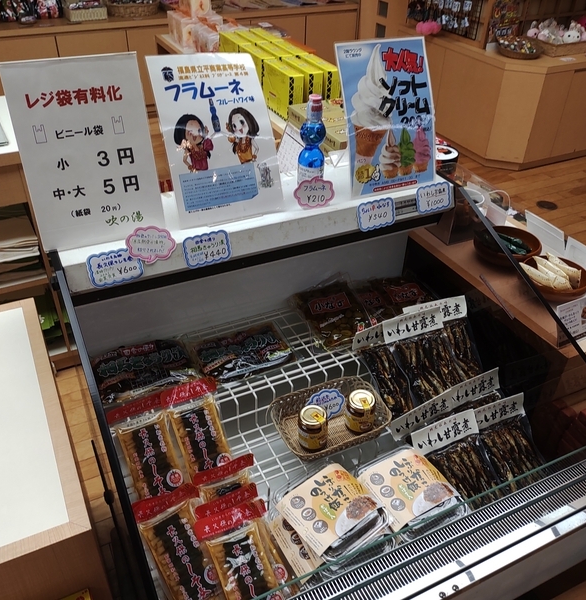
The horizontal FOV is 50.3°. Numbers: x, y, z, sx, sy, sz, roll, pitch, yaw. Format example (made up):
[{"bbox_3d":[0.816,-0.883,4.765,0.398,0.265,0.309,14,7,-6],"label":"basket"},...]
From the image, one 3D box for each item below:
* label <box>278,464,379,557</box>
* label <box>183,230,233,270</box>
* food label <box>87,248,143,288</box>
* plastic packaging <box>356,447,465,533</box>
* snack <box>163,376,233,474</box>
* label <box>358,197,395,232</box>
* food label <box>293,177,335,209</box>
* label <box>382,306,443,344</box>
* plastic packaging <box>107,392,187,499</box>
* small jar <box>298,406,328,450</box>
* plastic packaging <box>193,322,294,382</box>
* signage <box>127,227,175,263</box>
[{"bbox_3d":[0.068,0.355,1.025,0.131,0.035,0.146,-27,34,-24],"label":"label"},{"bbox_3d":[-0.159,-0.094,1.158,0.089,0.059,0.005,-15,19,-21],"label":"label"},{"bbox_3d":[-0.304,-0.053,1.067,0.085,0.056,0.005,-15,19,-22],"label":"food label"},{"bbox_3d":[0.210,0.353,1.131,0.140,0.040,0.155,-18,40,-25],"label":"plastic packaging"},{"bbox_3d":[-0.180,0.255,1.195,0.100,0.030,0.200,-15,59,-22],"label":"snack"},{"bbox_3d":[0.174,-0.177,1.296,0.088,0.056,0.005,-15,19,-21],"label":"label"},{"bbox_3d":[0.043,-0.210,1.213,0.087,0.063,0.008,-15,27,-22],"label":"food label"},{"bbox_3d":[0.263,0.052,1.360,0.125,0.045,0.006,-15,-3,-22],"label":"label"},{"bbox_3d":[-0.240,0.268,1.057,0.099,0.032,0.207,-15,63,-21],"label":"plastic packaging"},{"bbox_3d":[0.036,0.235,1.144,0.052,0.067,0.052,1,36,-1],"label":"small jar"},{"bbox_3d":[-0.102,0.110,1.346,0.187,0.027,0.138,-15,39,-22],"label":"plastic packaging"},{"bbox_3d":[-0.252,-0.099,1.112,0.092,0.065,0.005,-9,17,-23],"label":"signage"}]

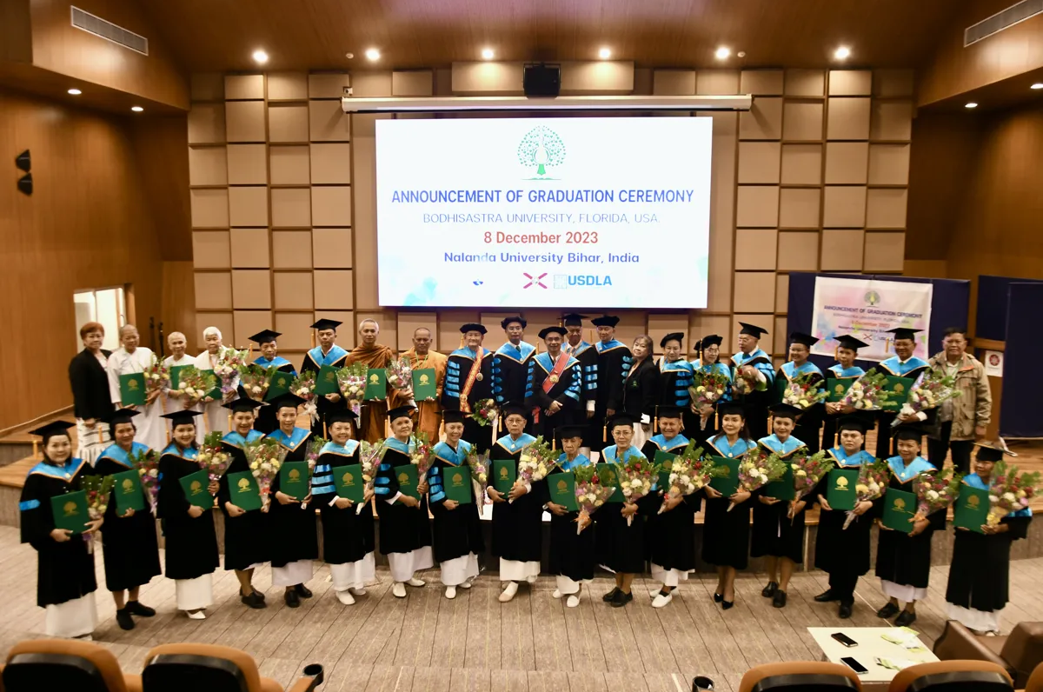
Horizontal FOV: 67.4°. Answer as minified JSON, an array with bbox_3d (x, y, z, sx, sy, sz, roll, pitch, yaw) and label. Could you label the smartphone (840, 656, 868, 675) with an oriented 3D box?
[{"bbox_3d":[1.984,1.903,4.657,0.073,0.010,0.156,-2,7,-12],"label":"smartphone"}]

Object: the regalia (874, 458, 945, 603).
[{"bbox_3d":[2.991,1.357,6.029,0.520,1.011,0.400,3,7,25],"label":"regalia"}]

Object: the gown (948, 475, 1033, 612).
[{"bbox_3d":[3.557,1.567,5.954,0.550,1.208,0.420,4,8,32],"label":"gown"}]

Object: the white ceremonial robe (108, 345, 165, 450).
[{"bbox_3d":[-3.964,0.662,8.049,0.520,1.302,0.380,-3,8,-25],"label":"white ceremonial robe"}]

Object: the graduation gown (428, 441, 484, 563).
[{"bbox_3d":[-0.547,1.294,6.520,0.470,1.004,0.400,-1,7,-10],"label":"graduation gown"}]

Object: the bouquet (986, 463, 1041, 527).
[{"bbox_3d":[3.557,1.079,5.660,0.350,0.460,0.250,19,20,25],"label":"bouquet"}]

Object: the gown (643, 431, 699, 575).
[{"bbox_3d":[1.218,1.276,6.444,0.471,1.067,0.380,2,8,18],"label":"gown"}]

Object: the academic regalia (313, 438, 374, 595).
[{"bbox_3d":[-1.456,1.365,6.405,0.520,1.179,0.400,-3,7,-22],"label":"academic regalia"}]

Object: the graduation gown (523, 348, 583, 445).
[{"bbox_3d":[0.311,0.538,7.879,0.569,0.994,0.360,1,7,5],"label":"graduation gown"}]

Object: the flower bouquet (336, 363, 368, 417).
[{"bbox_3d":[-1.644,0.452,7.607,0.290,0.560,0.220,-5,10,-4],"label":"flower bouquet"}]

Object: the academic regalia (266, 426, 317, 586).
[{"bbox_3d":[-1.901,1.322,6.517,0.470,1.271,0.380,-2,7,-19],"label":"academic regalia"}]

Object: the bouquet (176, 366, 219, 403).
[{"bbox_3d":[-3.271,0.413,7.840,0.320,0.480,0.240,19,-7,-15],"label":"bouquet"}]

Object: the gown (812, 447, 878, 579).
[{"bbox_3d":[2.671,1.360,6.452,0.520,1.069,0.400,3,7,26],"label":"gown"}]

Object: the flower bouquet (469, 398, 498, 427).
[{"bbox_3d":[-0.367,0.650,7.600,0.280,0.296,0.260,0,7,-3],"label":"flower bouquet"}]

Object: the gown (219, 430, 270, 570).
[{"bbox_3d":[-2.265,1.261,6.438,0.460,1.148,0.360,-3,8,-28],"label":"gown"}]

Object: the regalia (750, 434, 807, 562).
[{"bbox_3d":[2.168,1.267,6.600,0.500,1.065,0.400,2,7,15],"label":"regalia"}]

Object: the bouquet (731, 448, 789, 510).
[{"bbox_3d":[1.805,1.062,6.050,0.290,0.557,0.250,43,0,19],"label":"bouquet"}]

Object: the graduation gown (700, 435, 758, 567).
[{"bbox_3d":[1.669,1.243,6.297,0.470,1.070,0.400,2,7,14],"label":"graduation gown"}]

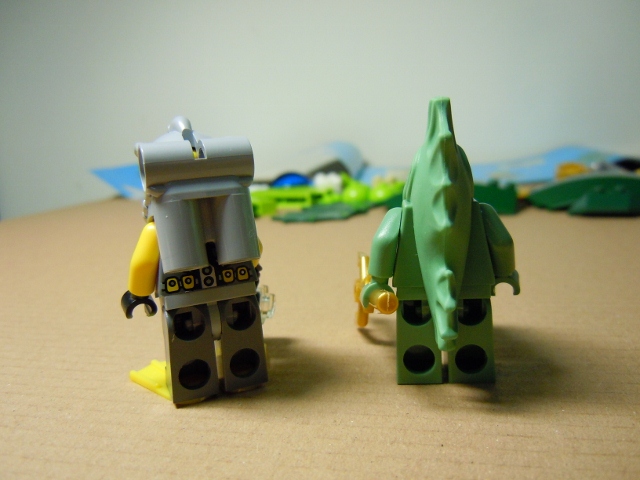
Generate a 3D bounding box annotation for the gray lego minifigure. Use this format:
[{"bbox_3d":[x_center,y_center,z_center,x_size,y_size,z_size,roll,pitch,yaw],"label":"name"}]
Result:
[{"bbox_3d":[-0.020,0.002,0.094,0.026,0.044,0.022,-7,10,-23],"label":"gray lego minifigure"}]

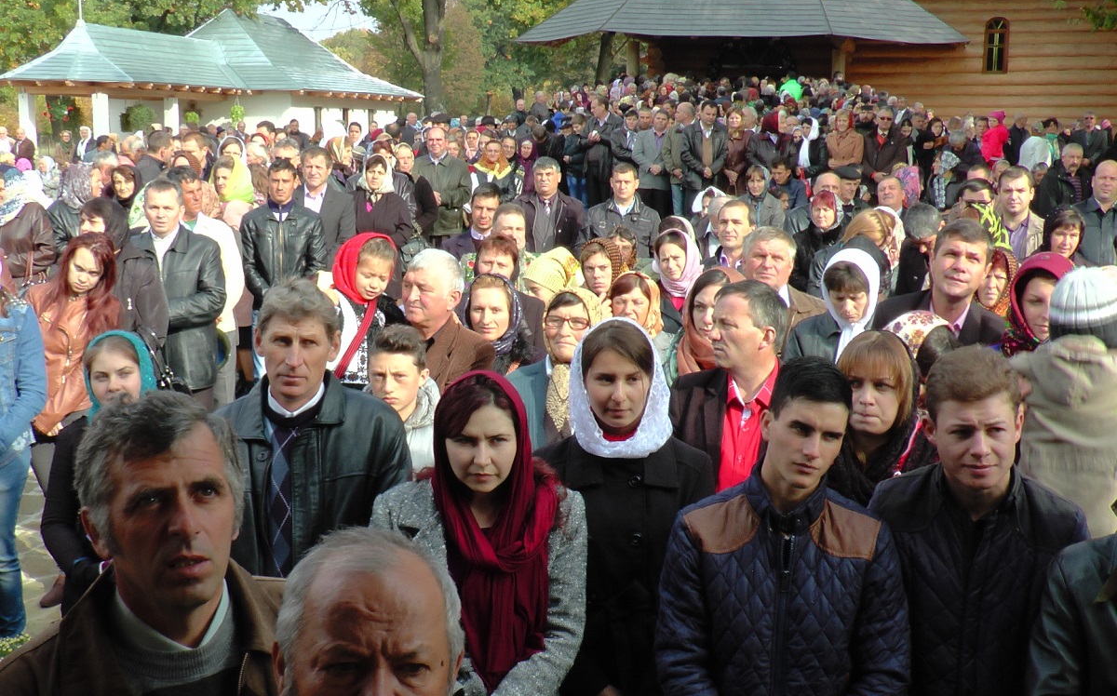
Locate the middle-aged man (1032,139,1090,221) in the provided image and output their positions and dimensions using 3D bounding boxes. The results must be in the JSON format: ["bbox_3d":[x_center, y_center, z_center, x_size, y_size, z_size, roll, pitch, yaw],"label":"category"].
[{"bbox_3d":[4.222,-0.848,10.035,0.540,1.730,0.350,1,9,6],"label":"middle-aged man"}]

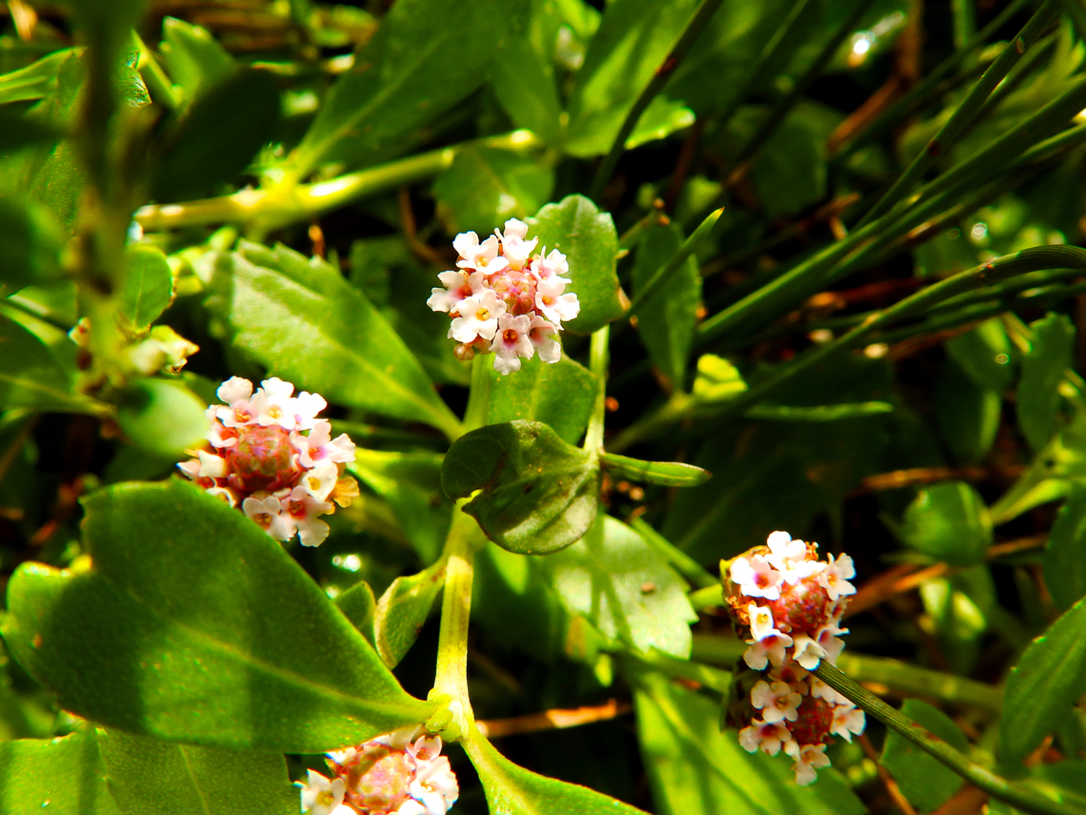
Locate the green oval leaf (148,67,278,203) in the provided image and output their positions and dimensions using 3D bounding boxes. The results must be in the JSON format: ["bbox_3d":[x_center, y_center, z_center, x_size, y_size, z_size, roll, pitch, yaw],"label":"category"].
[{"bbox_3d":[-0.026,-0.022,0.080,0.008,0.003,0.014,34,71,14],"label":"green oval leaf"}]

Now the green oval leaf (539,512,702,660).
[{"bbox_3d":[0.009,0.021,0.119,0.021,0.003,0.013,41,70,18],"label":"green oval leaf"}]

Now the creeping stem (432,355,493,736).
[{"bbox_3d":[-0.006,0.011,0.087,0.004,0.003,0.033,0,67,0],"label":"creeping stem"}]

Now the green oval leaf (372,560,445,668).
[{"bbox_3d":[-0.011,0.018,0.086,0.004,0.003,0.010,35,77,-17],"label":"green oval leaf"}]

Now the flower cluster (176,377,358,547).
[{"bbox_3d":[-0.028,0.006,0.103,0.018,0.011,0.018,2,78,-9],"label":"flower cluster"}]

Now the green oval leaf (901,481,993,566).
[{"bbox_3d":[0.050,0.014,0.125,0.011,0.003,0.011,0,60,6],"label":"green oval leaf"}]

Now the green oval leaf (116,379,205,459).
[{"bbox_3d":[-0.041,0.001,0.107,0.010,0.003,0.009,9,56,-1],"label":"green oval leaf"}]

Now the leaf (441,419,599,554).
[{"bbox_3d":[-0.002,0.008,0.104,0.016,0.004,0.013,-11,66,-2],"label":"leaf"}]

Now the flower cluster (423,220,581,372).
[{"bbox_3d":[-0.004,-0.012,0.107,0.015,0.011,0.015,2,69,-6],"label":"flower cluster"}]

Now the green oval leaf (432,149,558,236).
[{"bbox_3d":[-0.005,-0.024,0.111,0.011,0.003,0.011,-27,78,-15],"label":"green oval leaf"}]

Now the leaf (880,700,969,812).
[{"bbox_3d":[0.046,0.042,0.120,0.009,0.003,0.012,-39,65,-23],"label":"leaf"}]

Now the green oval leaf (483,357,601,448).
[{"bbox_3d":[0.000,-0.001,0.113,0.013,0.003,0.015,-1,66,-4],"label":"green oval leaf"}]

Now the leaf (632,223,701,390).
[{"bbox_3d":[0.013,-0.011,0.104,0.007,0.003,0.018,-3,80,-7],"label":"leaf"}]

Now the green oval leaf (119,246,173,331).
[{"bbox_3d":[-0.044,-0.013,0.112,0.006,0.002,0.009,8,71,-7],"label":"green oval leaf"}]

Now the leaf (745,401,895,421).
[{"bbox_3d":[0.028,0.000,0.101,0.014,0.002,0.004,-1,22,8],"label":"leaf"}]

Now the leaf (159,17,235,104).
[{"bbox_3d":[-0.044,-0.044,0.127,0.009,0.003,0.013,-11,71,-6],"label":"leaf"}]

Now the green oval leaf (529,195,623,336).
[{"bbox_3d":[0.003,-0.013,0.089,0.008,0.003,0.013,-5,80,-7],"label":"green oval leaf"}]

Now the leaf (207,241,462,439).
[{"bbox_3d":[-0.019,-0.006,0.096,0.030,0.003,0.013,36,69,12],"label":"leaf"}]

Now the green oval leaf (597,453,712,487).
[{"bbox_3d":[0.010,0.005,0.086,0.010,0.002,0.003,8,31,19],"label":"green oval leaf"}]

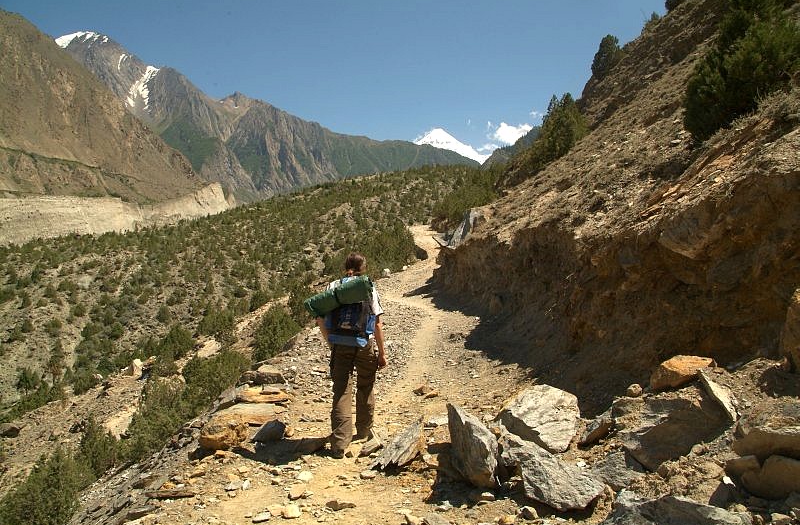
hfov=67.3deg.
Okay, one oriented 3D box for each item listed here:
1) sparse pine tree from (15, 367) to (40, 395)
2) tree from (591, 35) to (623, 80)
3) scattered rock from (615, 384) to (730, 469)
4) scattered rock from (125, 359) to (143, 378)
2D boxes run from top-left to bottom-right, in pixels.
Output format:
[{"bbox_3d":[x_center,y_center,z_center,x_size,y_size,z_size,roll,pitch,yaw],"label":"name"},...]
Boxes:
[{"bbox_3d":[-20.470,6.540,33.000,1.429,1.539,1.450,0,2,0],"label":"sparse pine tree"},{"bbox_3d":[10.021,-9.948,29.000,1.642,2.221,1.600,0,2,0],"label":"tree"},{"bbox_3d":[2.125,1.291,4.700,0.892,0.546,0.600,0,2,0],"label":"scattered rock"},{"bbox_3d":[-7.988,3.177,18.000,0.540,0.482,0.450,0,2,0],"label":"scattered rock"}]

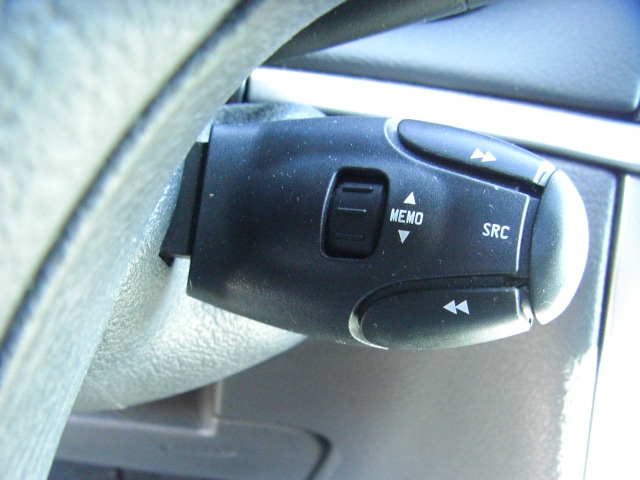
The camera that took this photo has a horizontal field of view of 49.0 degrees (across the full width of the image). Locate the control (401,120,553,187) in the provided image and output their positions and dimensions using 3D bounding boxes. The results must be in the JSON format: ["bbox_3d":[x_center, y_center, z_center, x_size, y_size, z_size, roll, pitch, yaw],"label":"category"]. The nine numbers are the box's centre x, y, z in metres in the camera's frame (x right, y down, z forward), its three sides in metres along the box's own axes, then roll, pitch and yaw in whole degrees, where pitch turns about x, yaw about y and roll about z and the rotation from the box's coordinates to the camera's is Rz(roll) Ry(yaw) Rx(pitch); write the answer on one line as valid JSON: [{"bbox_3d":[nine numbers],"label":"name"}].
[{"bbox_3d":[0.033,-0.019,0.149,0.033,0.007,0.007,18,-15,0],"label":"control"}]

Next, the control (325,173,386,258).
[{"bbox_3d":[0.007,-0.005,0.148,0.012,0.017,0.006,6,-3,0],"label":"control"}]

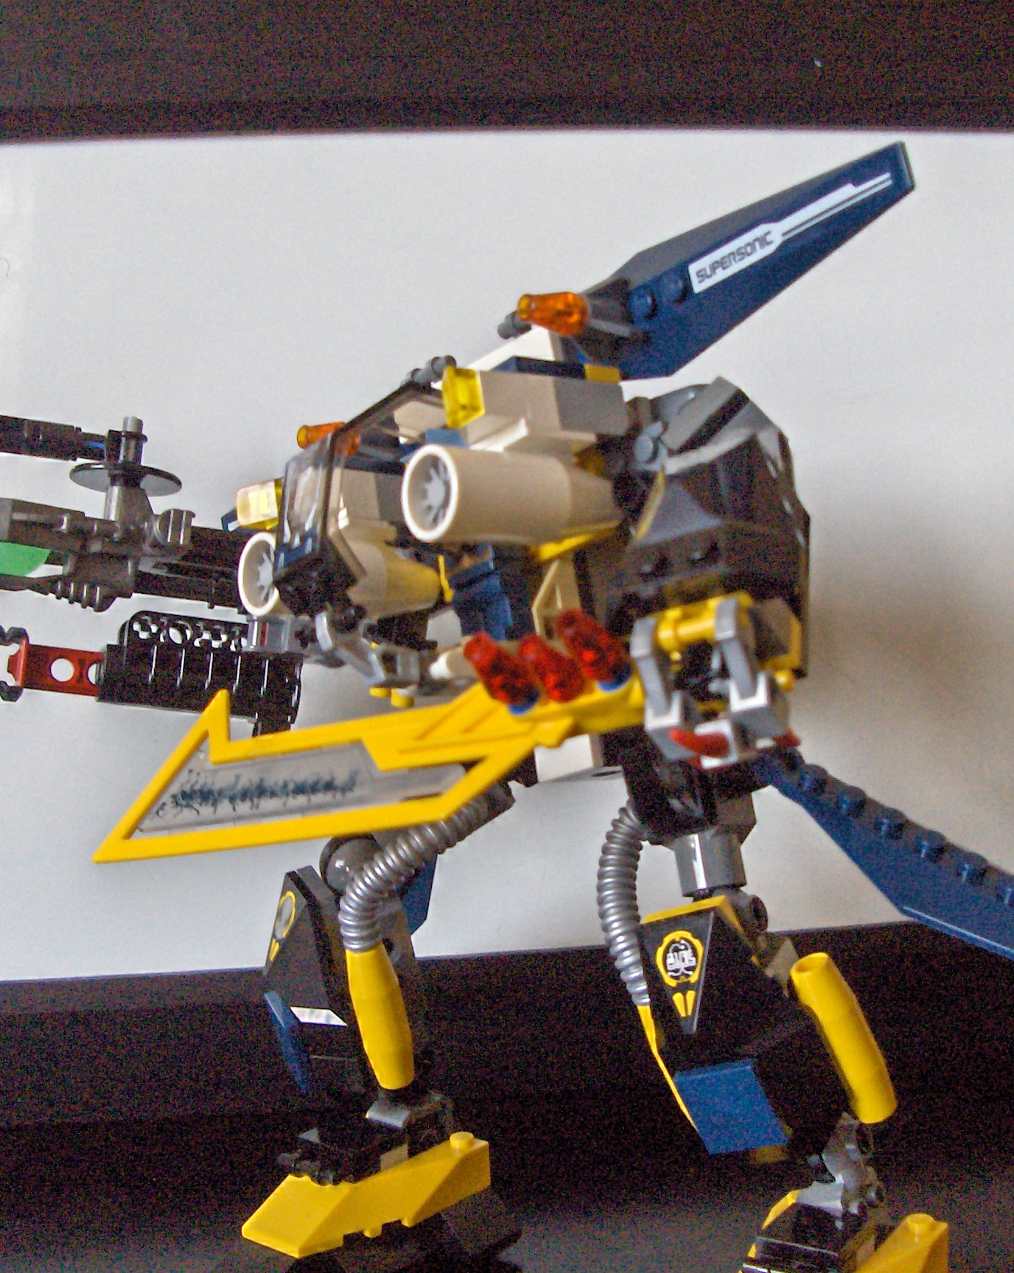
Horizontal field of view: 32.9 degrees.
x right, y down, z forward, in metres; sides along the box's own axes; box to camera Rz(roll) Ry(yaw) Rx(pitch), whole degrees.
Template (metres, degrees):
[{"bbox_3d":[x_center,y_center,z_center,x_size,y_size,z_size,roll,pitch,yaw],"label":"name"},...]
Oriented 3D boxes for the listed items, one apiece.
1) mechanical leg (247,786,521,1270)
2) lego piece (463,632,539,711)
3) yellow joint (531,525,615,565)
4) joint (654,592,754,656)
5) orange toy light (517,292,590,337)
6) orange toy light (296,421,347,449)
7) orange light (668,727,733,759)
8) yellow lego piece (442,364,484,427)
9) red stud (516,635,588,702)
[{"bbox_3d":[-0.023,0.073,0.333,0.049,0.085,0.038,-10,15,-35],"label":"mechanical leg"},{"bbox_3d":[-0.001,0.005,0.262,0.008,0.011,0.008,-5,50,32],"label":"lego piece"},{"bbox_3d":[0.011,-0.016,0.298,0.008,0.005,0.019,0,-12,-38],"label":"yellow joint"},{"bbox_3d":[0.031,-0.002,0.268,0.017,0.008,0.008,-17,-13,39],"label":"joint"},{"bbox_3d":[0.008,-0.056,0.300,0.011,0.008,0.008,0,-12,-38],"label":"orange toy light"},{"bbox_3d":[-0.036,-0.040,0.350,0.011,0.008,0.008,0,-12,-38],"label":"orange toy light"},{"bbox_3d":[0.030,0.016,0.266,0.011,0.004,0.004,-2,-11,-31],"label":"orange light"},{"bbox_3d":[-0.007,-0.040,0.287,0.004,0.008,0.008,0,-12,-38],"label":"yellow lego piece"},{"bbox_3d":[0.007,0.005,0.264,0.008,0.011,0.008,-5,50,32],"label":"red stud"}]

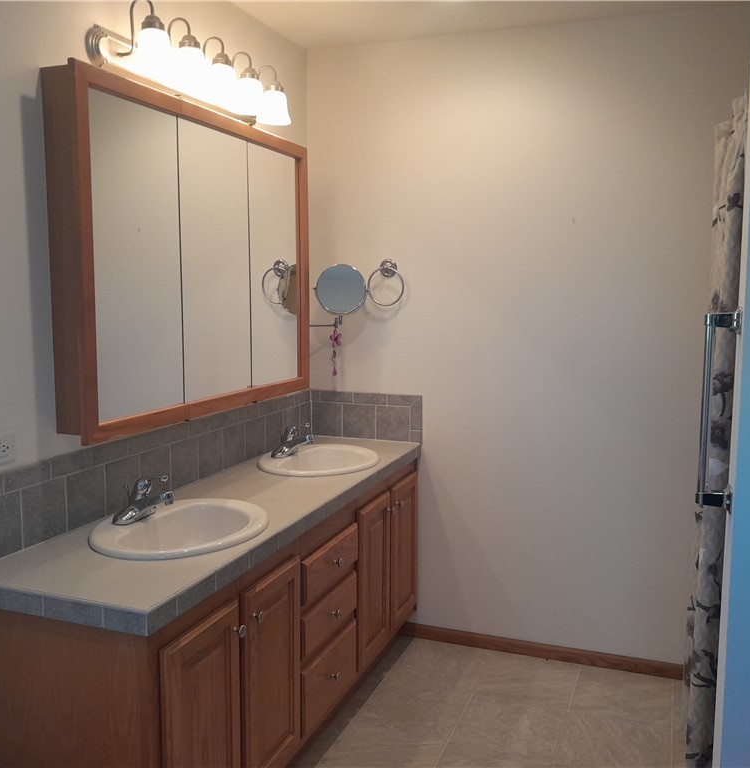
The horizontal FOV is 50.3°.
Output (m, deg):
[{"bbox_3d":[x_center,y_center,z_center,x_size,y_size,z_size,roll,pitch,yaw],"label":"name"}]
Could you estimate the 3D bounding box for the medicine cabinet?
[{"bbox_3d":[-0.525,-0.372,2.506,0.113,0.905,1.266,3,7,20],"label":"medicine cabinet"}]

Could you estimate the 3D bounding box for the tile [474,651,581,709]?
[{"bbox_3d":[0.585,1.115,3.009,0.331,0.010,0.350,3,7,20],"label":"tile"}]

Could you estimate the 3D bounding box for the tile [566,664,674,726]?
[{"bbox_3d":[0.898,1.130,2.894,0.338,0.010,0.350,3,7,20],"label":"tile"}]

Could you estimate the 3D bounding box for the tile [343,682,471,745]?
[{"bbox_3d":[0.142,1.135,2.804,0.348,0.010,0.345,3,7,20],"label":"tile"}]

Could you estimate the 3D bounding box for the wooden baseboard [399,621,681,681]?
[{"bbox_3d":[0.643,1.058,3.175,1.098,0.066,0.013,3,7,20],"label":"wooden baseboard"}]

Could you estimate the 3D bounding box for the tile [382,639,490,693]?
[{"bbox_3d":[0.266,1.099,3.126,0.348,0.010,0.350,3,7,20],"label":"tile"}]

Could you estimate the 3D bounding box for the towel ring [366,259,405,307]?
[{"bbox_3d":[0.048,-0.406,3.208,0.152,0.187,0.057,3,7,20],"label":"towel ring"}]

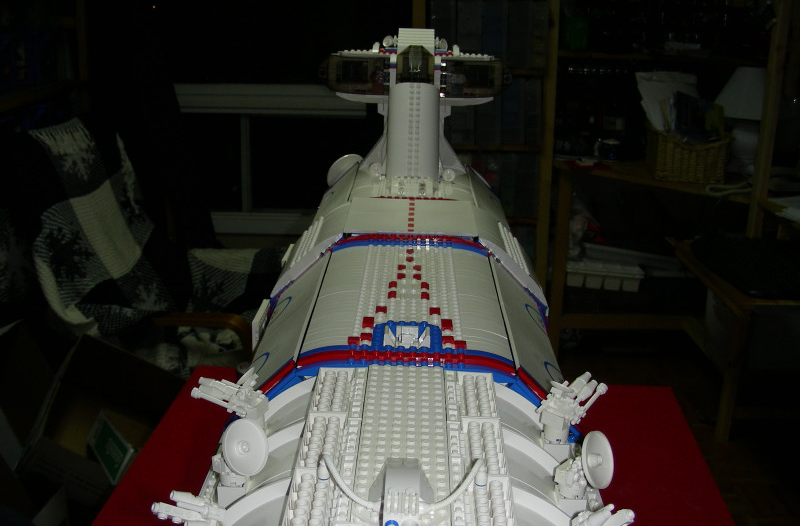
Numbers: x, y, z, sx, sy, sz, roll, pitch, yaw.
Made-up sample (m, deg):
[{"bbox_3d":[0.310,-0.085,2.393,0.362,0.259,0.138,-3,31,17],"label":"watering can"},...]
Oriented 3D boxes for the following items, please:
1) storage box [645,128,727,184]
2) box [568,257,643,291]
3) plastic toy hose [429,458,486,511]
[{"bbox_3d":[1.039,-0.392,3.109,0.260,0.165,0.200,4,18,9],"label":"storage box"},{"bbox_3d":[0.799,0.044,3.421,0.310,0.070,0.160,5,18,11],"label":"box"},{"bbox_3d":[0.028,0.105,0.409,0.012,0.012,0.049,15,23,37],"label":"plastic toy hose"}]

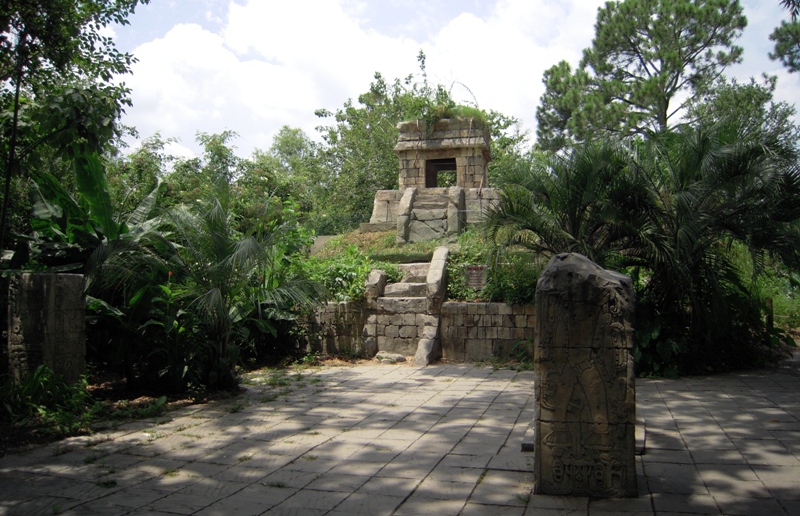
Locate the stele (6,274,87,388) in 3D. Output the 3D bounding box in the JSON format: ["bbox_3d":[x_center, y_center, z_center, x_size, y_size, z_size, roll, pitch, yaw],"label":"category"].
[{"bbox_3d":[-6.244,1.299,11.415,0.780,1.950,0.800,-1,-3,16],"label":"stele"}]

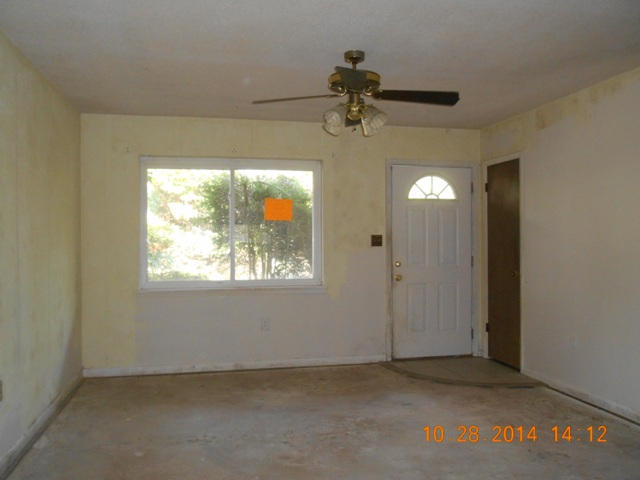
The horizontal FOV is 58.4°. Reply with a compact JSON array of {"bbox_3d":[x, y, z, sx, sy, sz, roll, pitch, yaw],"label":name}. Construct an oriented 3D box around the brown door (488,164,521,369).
[{"bbox_3d":[1.856,0.238,5.745,0.040,2.020,0.625,0,1,-12],"label":"brown door"}]

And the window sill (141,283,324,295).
[{"bbox_3d":[-0.827,0.491,5.627,1.830,0.055,0.090,0,1,-12],"label":"window sill"}]

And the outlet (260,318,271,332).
[{"bbox_3d":[-0.536,0.855,5.714,0.076,0.120,0.010,0,1,-12],"label":"outlet"}]

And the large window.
[{"bbox_3d":[-0.845,-0.161,5.679,1.780,1.270,0.100,0,1,-12],"label":"large window"}]

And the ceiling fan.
[{"bbox_3d":[0.219,-0.903,3.559,1.300,0.520,1.300,0,1,0],"label":"ceiling fan"}]

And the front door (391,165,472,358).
[{"bbox_3d":[1.197,0.236,6.103,0.905,2.020,0.045,0,1,-12],"label":"front door"}]

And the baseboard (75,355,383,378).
[{"bbox_3d":[-0.758,1.242,5.665,2.970,0.085,0.018,0,1,-12],"label":"baseboard"}]

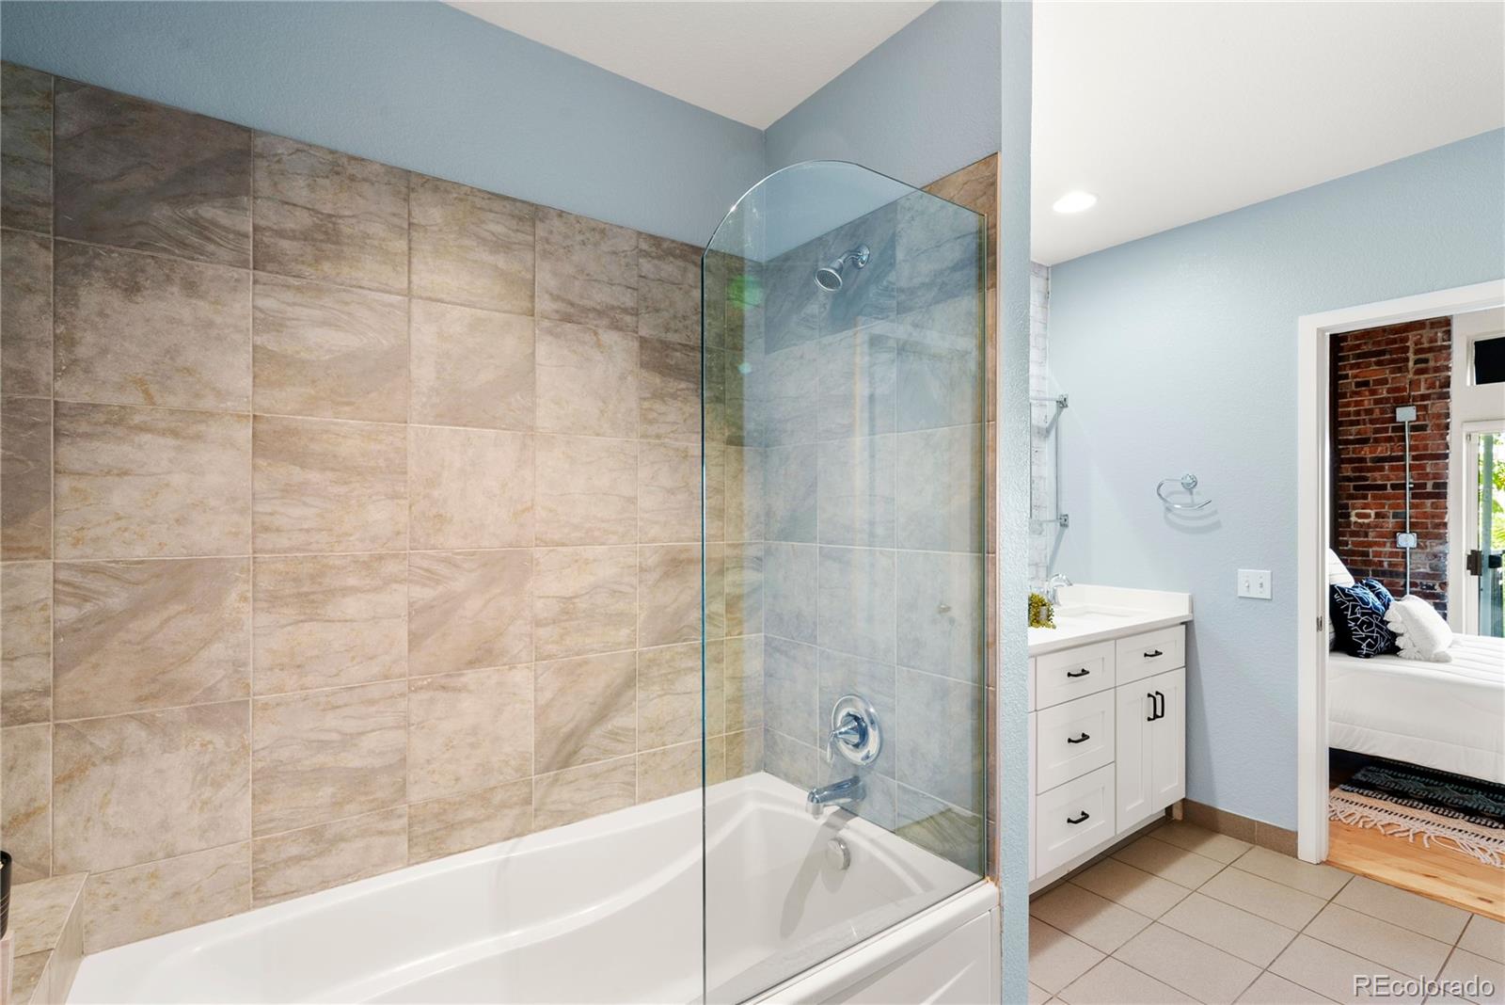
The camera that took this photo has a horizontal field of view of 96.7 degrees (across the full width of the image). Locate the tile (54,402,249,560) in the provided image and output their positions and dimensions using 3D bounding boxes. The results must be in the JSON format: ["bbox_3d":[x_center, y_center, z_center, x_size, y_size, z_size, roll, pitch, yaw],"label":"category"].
[{"bbox_3d":[-1.196,-0.037,1.347,0.300,0.302,0.010,0,-1,-36],"label":"tile"}]

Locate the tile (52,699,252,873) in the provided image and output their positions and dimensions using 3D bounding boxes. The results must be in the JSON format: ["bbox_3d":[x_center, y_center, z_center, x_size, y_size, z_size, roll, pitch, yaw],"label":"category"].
[{"bbox_3d":[-1.213,0.577,1.361,0.301,0.303,0.011,0,0,-35],"label":"tile"}]

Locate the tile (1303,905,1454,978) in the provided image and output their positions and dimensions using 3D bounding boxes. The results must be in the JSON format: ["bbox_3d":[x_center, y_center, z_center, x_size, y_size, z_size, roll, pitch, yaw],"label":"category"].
[{"bbox_3d":[1.983,1.402,2.126,0.302,0.011,0.302,0,0,-35],"label":"tile"}]

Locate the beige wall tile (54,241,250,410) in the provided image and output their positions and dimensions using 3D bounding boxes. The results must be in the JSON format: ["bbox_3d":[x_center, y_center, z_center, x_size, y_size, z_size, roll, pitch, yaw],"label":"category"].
[{"bbox_3d":[-1.208,-0.344,1.360,0.302,0.302,0.010,0,-1,-36],"label":"beige wall tile"}]

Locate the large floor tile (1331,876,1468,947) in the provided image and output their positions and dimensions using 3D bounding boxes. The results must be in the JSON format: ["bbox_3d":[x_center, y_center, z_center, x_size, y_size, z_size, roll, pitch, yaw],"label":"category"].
[{"bbox_3d":[2.234,1.406,2.307,0.280,0.010,0.302,0,-1,-35],"label":"large floor tile"}]

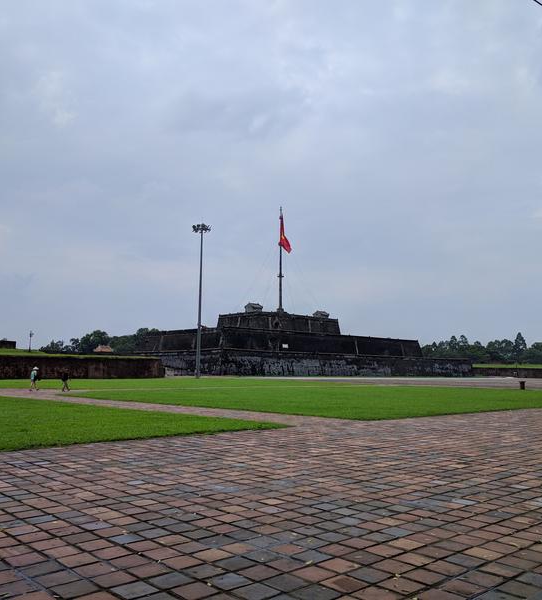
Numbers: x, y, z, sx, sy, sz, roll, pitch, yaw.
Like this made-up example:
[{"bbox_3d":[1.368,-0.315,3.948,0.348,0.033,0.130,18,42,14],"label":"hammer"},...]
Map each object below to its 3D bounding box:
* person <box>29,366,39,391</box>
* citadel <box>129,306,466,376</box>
[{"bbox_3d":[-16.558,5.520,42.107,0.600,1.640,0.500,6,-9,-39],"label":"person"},{"bbox_3d":[2.467,13.400,177.329,90.000,17.500,70.000,6,-9,-39],"label":"citadel"}]

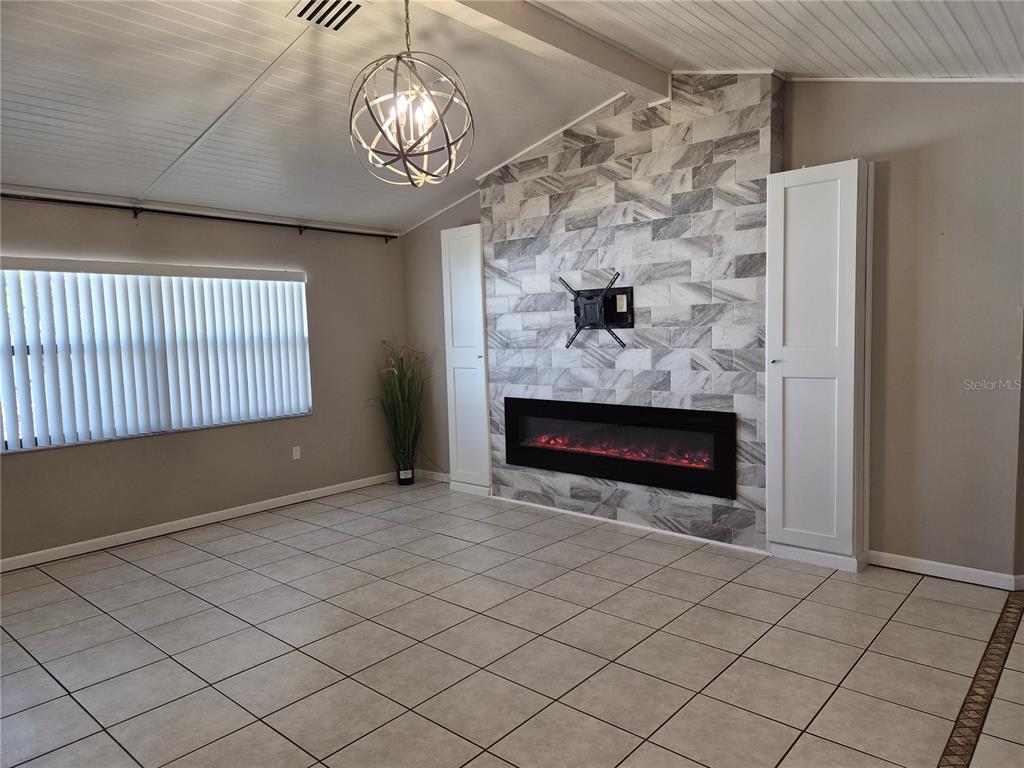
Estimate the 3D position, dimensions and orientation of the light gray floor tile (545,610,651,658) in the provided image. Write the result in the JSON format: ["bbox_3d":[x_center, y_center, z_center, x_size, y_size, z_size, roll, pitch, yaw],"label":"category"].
[{"bbox_3d":[0.428,1.208,3.273,0.401,0.012,0.401,3,6,41],"label":"light gray floor tile"}]

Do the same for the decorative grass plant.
[{"bbox_3d":[-1.037,0.283,6.577,0.470,1.380,0.420,-2,5,-9],"label":"decorative grass plant"}]

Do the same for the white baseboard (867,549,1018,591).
[{"bbox_3d":[2.471,1.079,3.961,0.729,0.084,0.016,3,6,41],"label":"white baseboard"}]

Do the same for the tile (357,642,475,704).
[{"bbox_3d":[-0.413,1.255,2.935,0.401,0.012,0.401,3,6,41],"label":"tile"}]

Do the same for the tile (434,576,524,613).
[{"bbox_3d":[-0.184,1.200,3.882,0.409,0.010,0.409,3,6,41],"label":"tile"}]

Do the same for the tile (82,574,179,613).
[{"bbox_3d":[-2.209,1.216,3.954,0.402,0.010,0.402,2,6,41],"label":"tile"}]

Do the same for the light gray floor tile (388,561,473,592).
[{"bbox_3d":[-0.492,1.179,4.144,0.406,0.010,0.406,3,6,41],"label":"light gray floor tile"}]

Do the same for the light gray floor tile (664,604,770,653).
[{"bbox_3d":[1.020,1.211,3.369,0.409,0.010,0.409,3,6,41],"label":"light gray floor tile"}]

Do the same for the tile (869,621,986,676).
[{"bbox_3d":[1.896,1.207,3.104,0.406,0.010,0.406,3,6,41],"label":"tile"}]

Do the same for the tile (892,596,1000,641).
[{"bbox_3d":[2.145,1.157,3.379,0.397,0.012,0.401,3,6,41],"label":"tile"}]

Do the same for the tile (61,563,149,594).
[{"bbox_3d":[-2.516,1.203,4.218,0.402,0.010,0.402,2,6,41],"label":"tile"}]

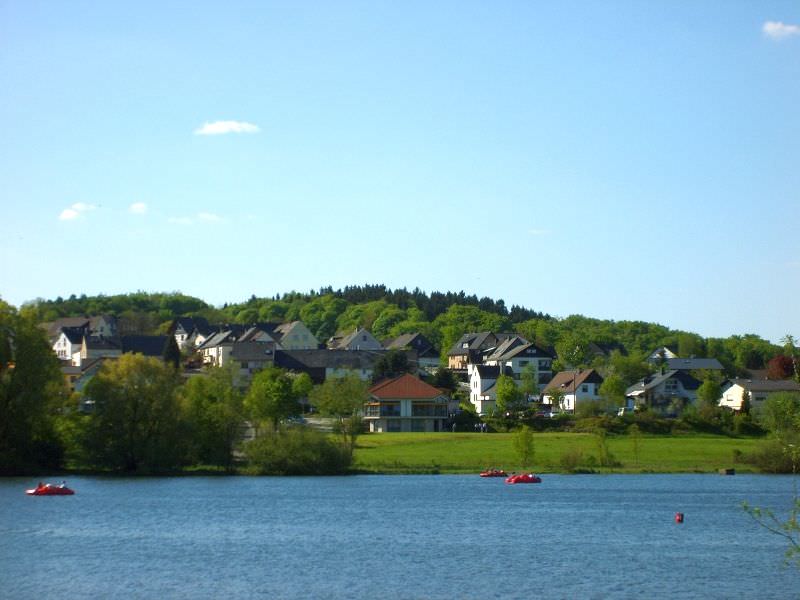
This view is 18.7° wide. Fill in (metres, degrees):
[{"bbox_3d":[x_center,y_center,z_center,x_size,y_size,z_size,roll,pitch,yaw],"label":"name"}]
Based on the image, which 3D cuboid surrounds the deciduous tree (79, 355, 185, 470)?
[{"bbox_3d":[-38.030,15.850,345.000,14.500,16.800,13.000,0,-4,0],"label":"deciduous tree"}]

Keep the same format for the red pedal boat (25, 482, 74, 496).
[{"bbox_3d":[-28.370,15.380,197.000,3.850,1.150,1.650,0,-4,-3],"label":"red pedal boat"}]

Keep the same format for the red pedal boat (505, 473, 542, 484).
[{"bbox_3d":[13.390,19.370,263.000,3.750,1.150,1.650,1,-4,-15],"label":"red pedal boat"}]

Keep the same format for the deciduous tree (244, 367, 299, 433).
[{"bbox_3d":[-21.180,16.400,400.000,8.900,11.000,8.500,0,-4,0],"label":"deciduous tree"}]

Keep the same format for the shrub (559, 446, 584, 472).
[{"bbox_3d":[25.020,23.270,354.000,3.800,3.800,3.500,0,-4,0],"label":"shrub"}]

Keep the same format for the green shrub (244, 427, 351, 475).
[{"bbox_3d":[-14.320,21.090,339.000,14.800,6.800,10.000,0,-4,0],"label":"green shrub"}]

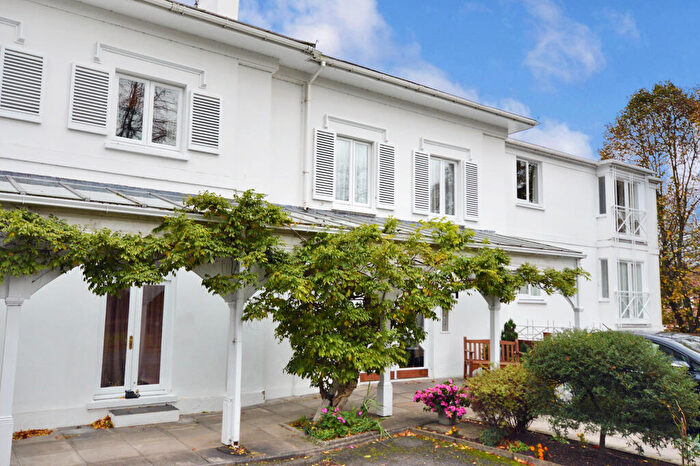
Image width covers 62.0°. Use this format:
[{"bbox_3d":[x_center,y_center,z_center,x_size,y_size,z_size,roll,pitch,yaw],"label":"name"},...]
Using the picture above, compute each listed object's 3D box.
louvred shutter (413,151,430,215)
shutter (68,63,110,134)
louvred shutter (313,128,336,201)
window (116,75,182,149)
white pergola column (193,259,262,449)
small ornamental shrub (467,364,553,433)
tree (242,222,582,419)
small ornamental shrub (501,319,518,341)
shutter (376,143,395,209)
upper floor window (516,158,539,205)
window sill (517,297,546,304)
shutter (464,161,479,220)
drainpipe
[{"bbox_3d":[1.731,-1.181,13.871,0.558,1.526,0.054,6,-9,-35],"label":"louvred shutter"},{"bbox_3d":[-4.162,-2.120,9.332,0.589,1.069,0.060,6,-8,-36],"label":"shutter"},{"bbox_3d":[-0.543,-1.404,12.210,0.526,1.503,0.060,6,-8,-36],"label":"louvred shutter"},{"bbox_3d":[-3.484,-2.047,10.076,1.221,1.213,0.120,6,-8,-36],"label":"window"},{"bbox_3d":[-1.631,1.559,7.813,0.950,2.448,0.216,6,-9,-35],"label":"white pergola column"},{"bbox_3d":[2.347,2.397,8.563,1.098,0.918,0.990,6,-9,-35],"label":"small ornamental shrub"},{"bbox_3d":[1.641,1.577,10.875,7.979,3.384,1.919,6,-8,-36],"label":"tree"},{"bbox_3d":[3.982,2.629,14.517,0.450,0.990,0.450,6,-9,-35],"label":"small ornamental shrub"},{"bbox_3d":[0.830,-1.273,13.229,0.512,1.528,0.054,6,-9,-35],"label":"shutter"},{"bbox_3d":[5.337,-1.496,17.429,1.114,1.371,0.090,6,-9,-35],"label":"upper floor window"},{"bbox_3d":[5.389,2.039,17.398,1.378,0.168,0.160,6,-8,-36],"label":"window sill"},{"bbox_3d":[3.078,-1.059,14.852,0.510,1.541,0.060,6,-8,-36],"label":"shutter"},{"bbox_3d":[-0.733,-1.990,11.878,0.097,2.910,0.540,6,-9,-35],"label":"drainpipe"}]

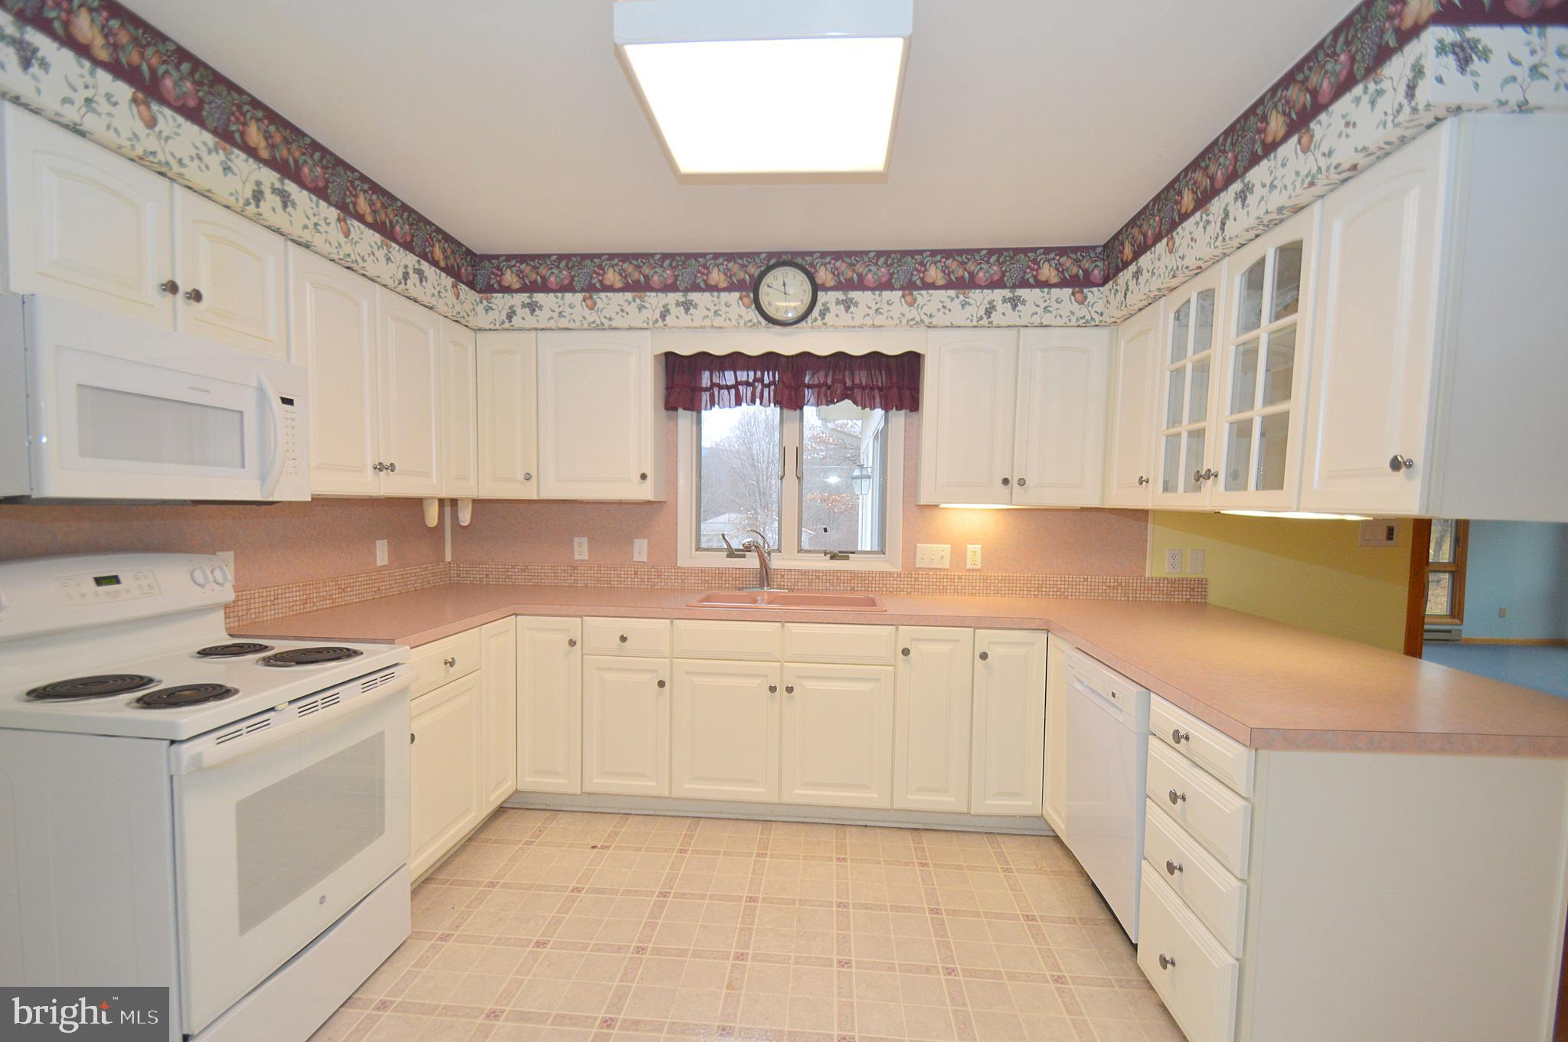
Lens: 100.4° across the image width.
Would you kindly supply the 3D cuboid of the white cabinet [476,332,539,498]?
[{"bbox_3d":[-1.252,-0.490,3.141,0.292,0.761,0.325,1,2,4],"label":"white cabinet"}]

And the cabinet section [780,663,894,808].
[{"bbox_3d":[0.239,0.869,2.956,0.467,0.588,0.570,1,2,4],"label":"cabinet section"}]

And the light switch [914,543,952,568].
[{"bbox_3d":[0.722,0.172,3.139,0.163,0.116,0.010,1,2,4],"label":"light switch"}]

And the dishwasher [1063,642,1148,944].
[{"bbox_3d":[1.290,0.855,2.062,0.600,0.790,0.585,1,2,4],"label":"dishwasher"}]

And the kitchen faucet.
[{"bbox_3d":[-0.125,0.186,3.104,0.220,0.291,0.230,2,2,26],"label":"kitchen faucet"}]

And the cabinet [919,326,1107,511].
[{"bbox_3d":[1.019,-0.455,2.991,0.770,0.771,0.300,1,2,4],"label":"cabinet"}]

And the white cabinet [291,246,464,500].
[{"bbox_3d":[-1.617,-0.478,2.406,0.300,0.771,0.805,1,2,4],"label":"white cabinet"}]

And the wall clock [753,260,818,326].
[{"bbox_3d":[0.007,-0.995,2.848,0.282,0.282,0.045,1,2,4],"label":"wall clock"}]

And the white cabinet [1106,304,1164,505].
[{"bbox_3d":[1.540,-0.431,2.576,0.325,0.761,0.411,1,2,4],"label":"white cabinet"}]

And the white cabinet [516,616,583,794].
[{"bbox_3d":[-0.976,0.769,3.043,0.288,0.751,0.560,1,2,4],"label":"white cabinet"}]

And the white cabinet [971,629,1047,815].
[{"bbox_3d":[0.921,0.802,2.906,0.292,0.741,0.570,1,2,4],"label":"white cabinet"}]

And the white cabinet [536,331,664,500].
[{"bbox_3d":[-0.853,-0.489,3.124,0.532,0.771,0.300,1,2,4],"label":"white cabinet"}]

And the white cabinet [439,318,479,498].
[{"bbox_3d":[-1.580,-0.485,2.862,0.325,0.761,0.277,1,2,4],"label":"white cabinet"}]

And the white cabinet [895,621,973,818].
[{"bbox_3d":[0.632,0.798,2.928,0.291,0.751,0.560,1,2,4],"label":"white cabinet"}]

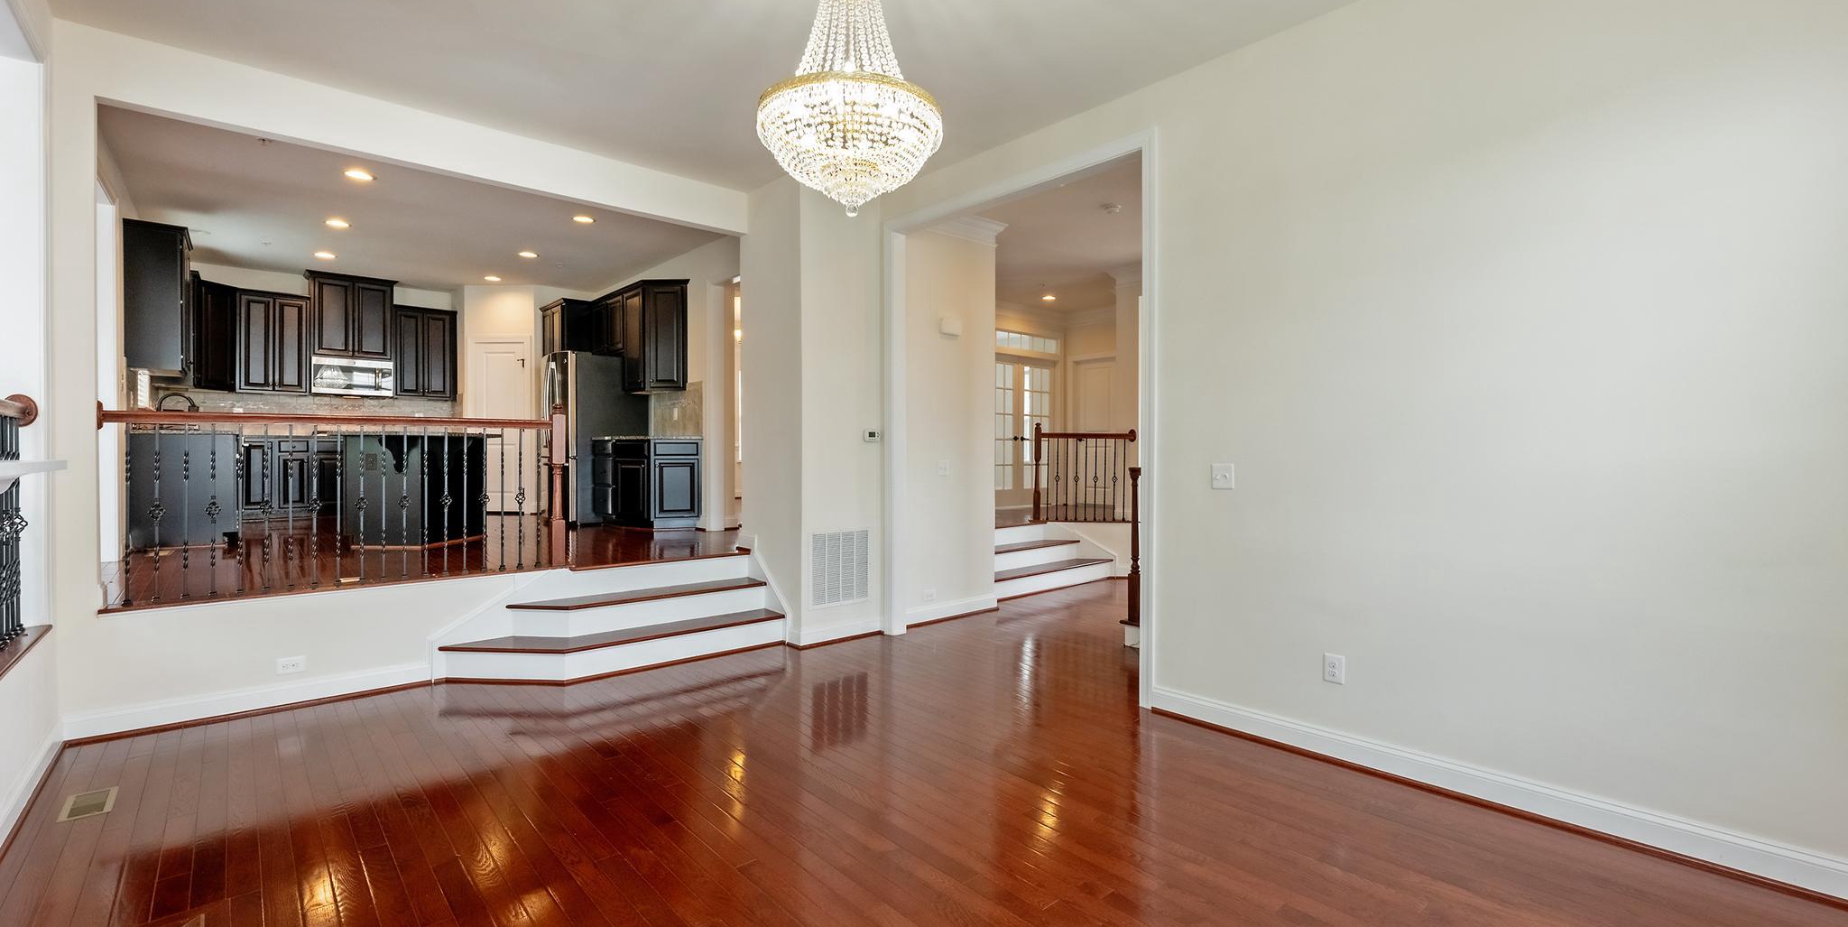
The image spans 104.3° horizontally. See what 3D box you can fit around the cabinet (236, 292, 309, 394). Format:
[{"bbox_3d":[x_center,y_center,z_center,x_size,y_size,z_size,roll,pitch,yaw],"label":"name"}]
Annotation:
[{"bbox_3d":[-7.391,-1.346,8.182,0.610,1.120,0.340,-1,1,-40],"label":"cabinet"}]

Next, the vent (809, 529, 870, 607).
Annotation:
[{"bbox_3d":[-0.561,0.715,4.940,0.510,0.519,0.030,0,1,-43],"label":"vent"}]

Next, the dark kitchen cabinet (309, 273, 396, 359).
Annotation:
[{"bbox_3d":[-6.860,-1.740,8.620,0.790,0.960,0.360,-1,1,-40],"label":"dark kitchen cabinet"}]

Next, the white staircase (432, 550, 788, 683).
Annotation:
[{"bbox_3d":[-1.840,0.949,4.450,1.927,0.564,0.627,0,1,-41],"label":"white staircase"}]

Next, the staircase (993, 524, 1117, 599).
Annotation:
[{"bbox_3d":[1.090,0.925,7.050,1.920,0.585,0.580,-1,1,-40],"label":"staircase"}]

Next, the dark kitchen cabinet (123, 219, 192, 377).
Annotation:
[{"bbox_3d":[-6.190,-1.286,5.820,0.360,1.130,0.780,-1,1,-44],"label":"dark kitchen cabinet"}]

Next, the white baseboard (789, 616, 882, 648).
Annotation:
[{"bbox_3d":[-0.615,1.172,5.043,0.690,0.115,0.170,-1,1,-40],"label":"white baseboard"}]

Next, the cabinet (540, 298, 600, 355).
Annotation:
[{"bbox_3d":[-4.111,-1.570,8.629,0.605,0.625,0.806,0,1,-43],"label":"cabinet"}]

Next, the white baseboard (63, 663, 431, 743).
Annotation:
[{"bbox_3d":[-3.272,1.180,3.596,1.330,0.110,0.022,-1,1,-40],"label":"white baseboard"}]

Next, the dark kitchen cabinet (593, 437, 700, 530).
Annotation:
[{"bbox_3d":[-2.741,0.180,7.190,0.635,0.907,1.290,0,1,-43],"label":"dark kitchen cabinet"}]

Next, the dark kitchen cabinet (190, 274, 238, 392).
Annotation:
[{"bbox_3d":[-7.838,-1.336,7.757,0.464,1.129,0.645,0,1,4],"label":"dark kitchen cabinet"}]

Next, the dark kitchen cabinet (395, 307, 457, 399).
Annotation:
[{"bbox_3d":[-6.359,-1.341,9.141,0.625,1.129,0.333,0,1,-41],"label":"dark kitchen cabinet"}]

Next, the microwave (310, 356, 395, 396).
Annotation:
[{"bbox_3d":[-6.844,-1.020,8.600,0.755,0.420,0.400,-1,1,-40],"label":"microwave"}]

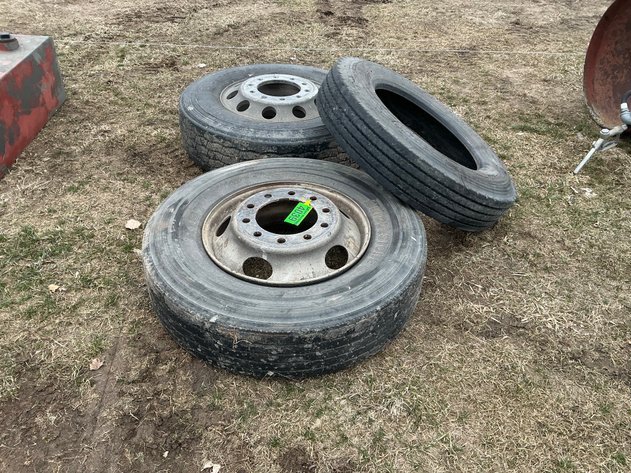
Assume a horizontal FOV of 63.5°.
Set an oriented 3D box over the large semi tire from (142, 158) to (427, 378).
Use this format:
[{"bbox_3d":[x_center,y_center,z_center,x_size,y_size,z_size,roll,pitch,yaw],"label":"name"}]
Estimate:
[{"bbox_3d":[-0.102,0.049,1.886,1.010,0.288,1.010,1,38,0],"label":"large semi tire"}]

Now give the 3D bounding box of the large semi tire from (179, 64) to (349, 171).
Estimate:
[{"bbox_3d":[-0.190,-0.609,2.657,1.005,0.288,1.005,4,38,0],"label":"large semi tire"}]

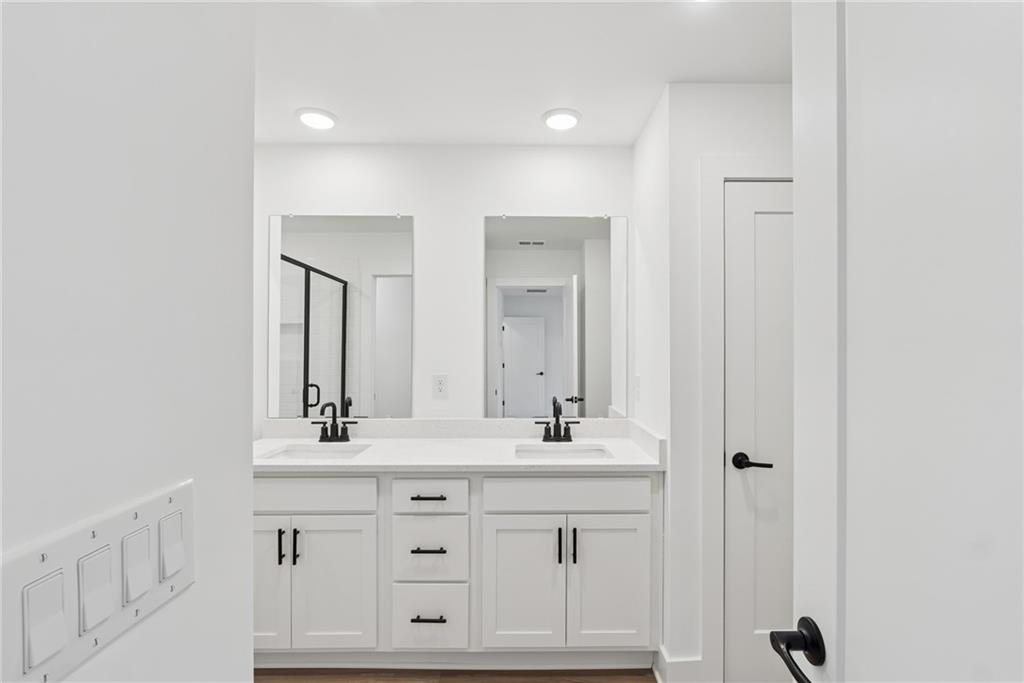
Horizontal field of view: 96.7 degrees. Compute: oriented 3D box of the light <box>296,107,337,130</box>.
[{"bbox_3d":[-0.900,-1.022,2.100,0.190,0.022,0.190,0,0,0],"label":"light"}]

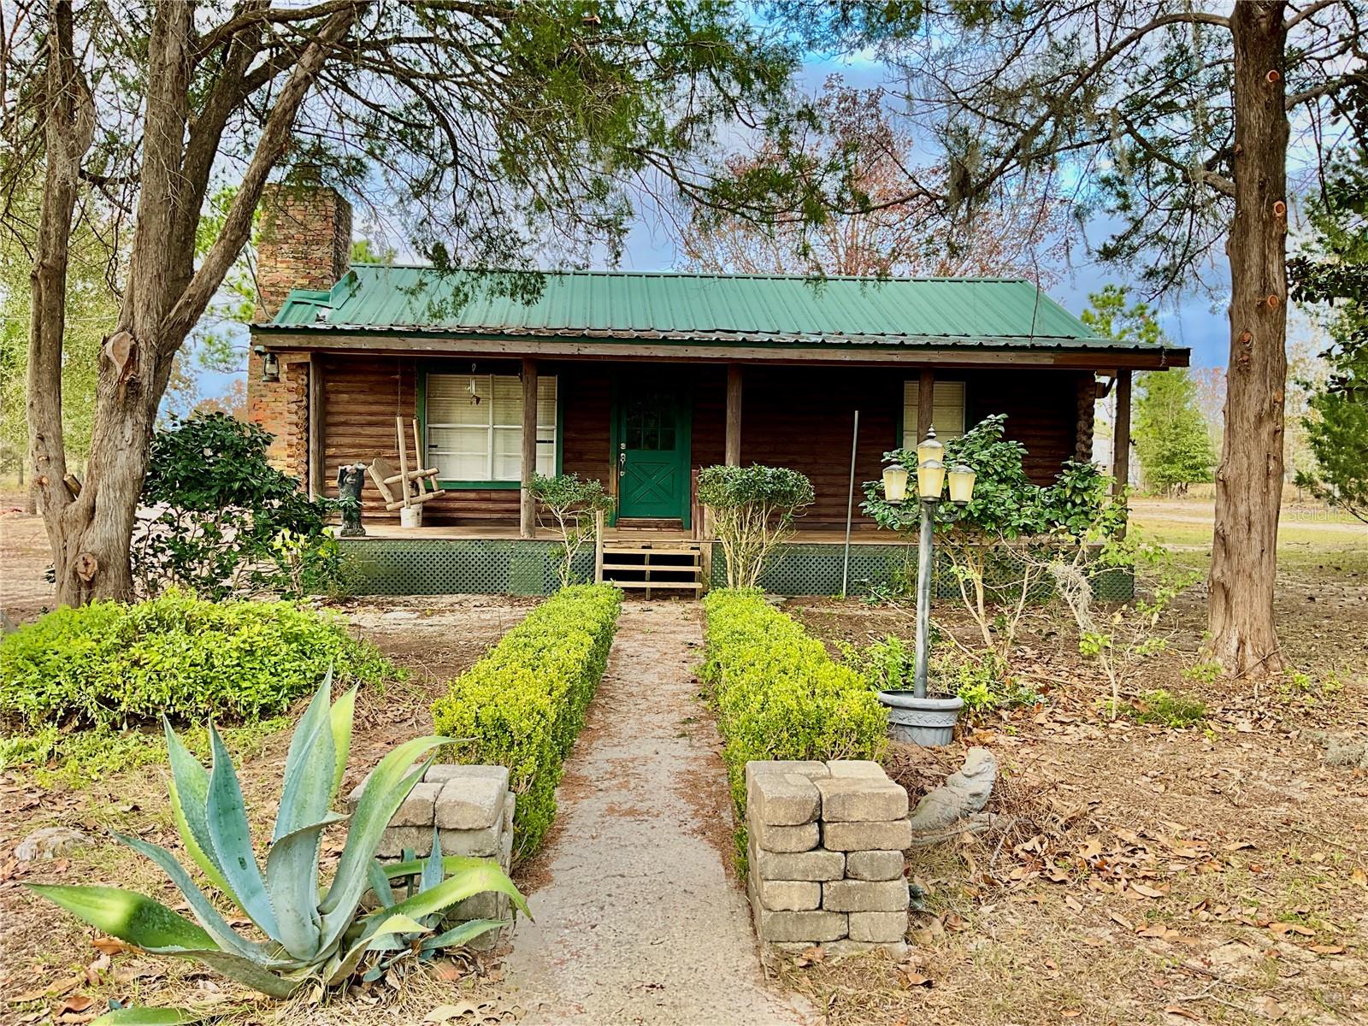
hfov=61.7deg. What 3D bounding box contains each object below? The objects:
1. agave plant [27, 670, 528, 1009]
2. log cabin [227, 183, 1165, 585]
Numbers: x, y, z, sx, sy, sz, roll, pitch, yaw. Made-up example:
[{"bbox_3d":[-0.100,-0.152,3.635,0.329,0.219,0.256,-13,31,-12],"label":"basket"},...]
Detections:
[{"bbox_3d":[-1.185,0.915,3.312,1.400,0.870,1.100,1,2,0],"label":"agave plant"},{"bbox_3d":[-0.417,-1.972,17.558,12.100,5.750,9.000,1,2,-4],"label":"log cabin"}]

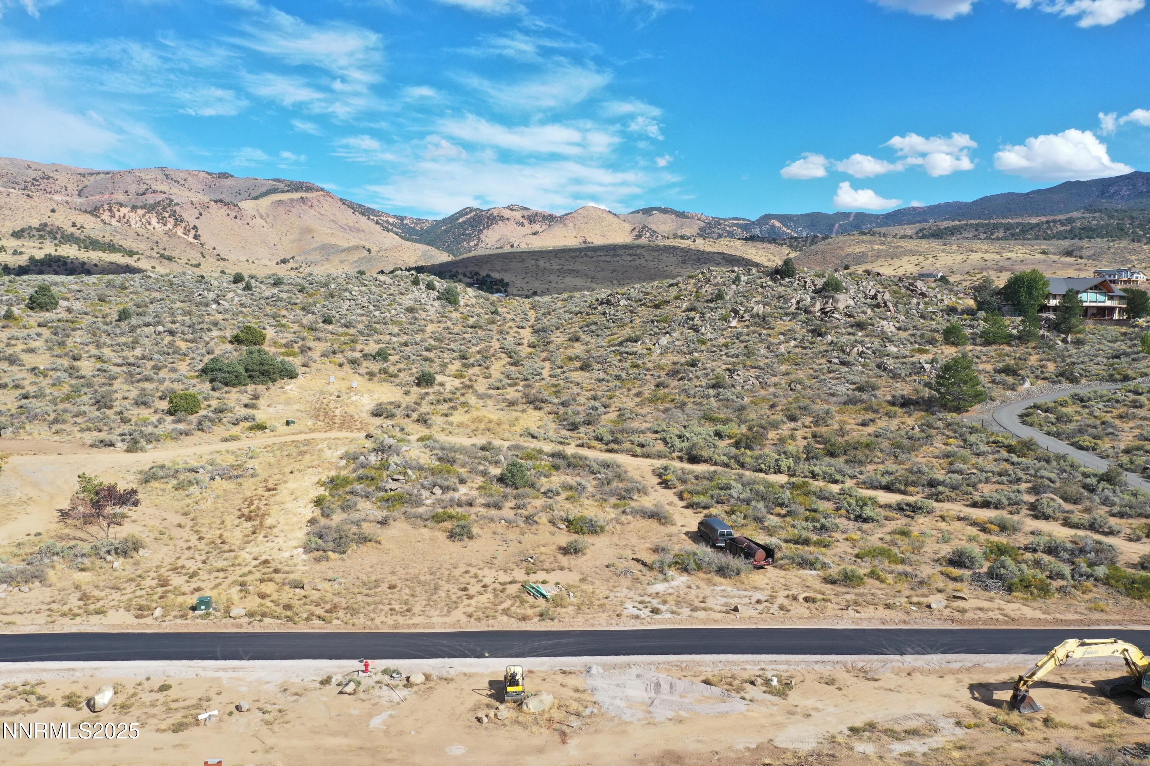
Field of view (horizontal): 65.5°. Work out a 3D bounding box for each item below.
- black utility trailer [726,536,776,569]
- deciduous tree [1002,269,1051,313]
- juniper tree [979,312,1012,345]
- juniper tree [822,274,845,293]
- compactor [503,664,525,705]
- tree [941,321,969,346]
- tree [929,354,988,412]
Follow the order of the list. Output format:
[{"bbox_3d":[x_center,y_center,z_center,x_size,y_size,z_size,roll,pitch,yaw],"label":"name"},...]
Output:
[{"bbox_3d":[16.870,16.540,87.067,2.250,1.750,5.400,-3,9,-25],"label":"black utility trailer"},{"bbox_3d":[100.653,-20.299,200.000,9.903,10.049,9.407,0,5,0],"label":"deciduous tree"},{"bbox_3d":[86.123,-11.218,183.000,6.155,6.620,5.847,0,5,0],"label":"juniper tree"},{"bbox_3d":[62.092,-23.928,215.000,5.222,4.861,4.961,0,5,0],"label":"juniper tree"},{"bbox_3d":[-3.858,19.036,57.300,1.280,2.229,2.500,0,5,-5],"label":"compactor"},{"bbox_3d":[77.243,-10.059,182.000,5.101,5.121,4.846,0,5,0],"label":"tree"},{"bbox_3d":[61.337,0.072,143.000,8.683,9.341,8.249,0,5,0],"label":"tree"}]

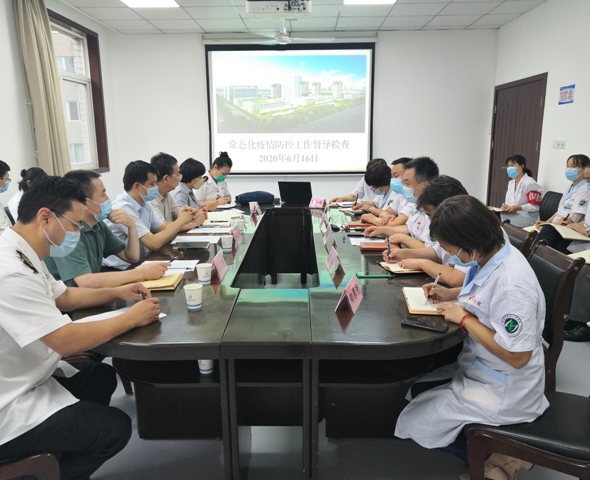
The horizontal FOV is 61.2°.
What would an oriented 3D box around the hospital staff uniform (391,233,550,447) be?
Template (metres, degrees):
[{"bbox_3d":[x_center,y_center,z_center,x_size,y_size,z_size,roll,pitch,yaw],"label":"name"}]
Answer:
[{"bbox_3d":[0.633,0.344,1.782,0.510,0.690,0.430,3,12,16],"label":"hospital staff uniform"}]

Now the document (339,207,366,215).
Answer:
[{"bbox_3d":[0.514,-0.266,4.539,0.210,0.020,0.270,-5,13,-20],"label":"document"}]

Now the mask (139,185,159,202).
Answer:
[{"bbox_3d":[-0.869,-0.279,2.980,0.110,0.105,0.135,13,13,7],"label":"mask"}]

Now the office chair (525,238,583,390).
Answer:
[{"bbox_3d":[0.915,0.491,2.275,0.570,0.930,0.450,0,12,4],"label":"office chair"}]

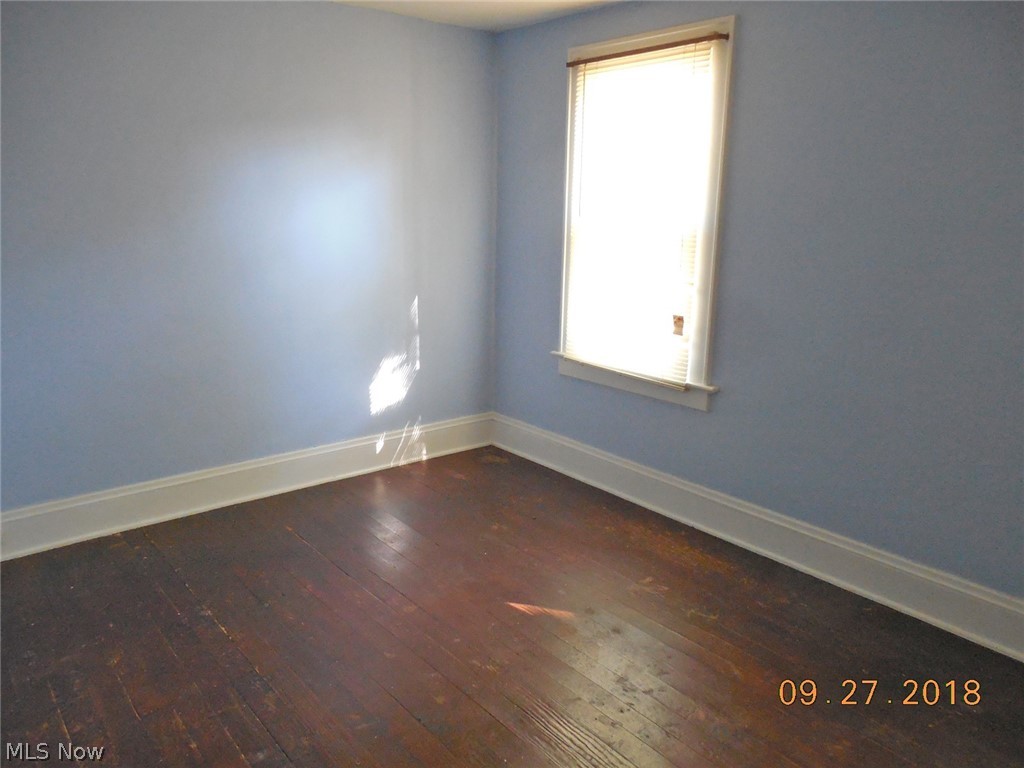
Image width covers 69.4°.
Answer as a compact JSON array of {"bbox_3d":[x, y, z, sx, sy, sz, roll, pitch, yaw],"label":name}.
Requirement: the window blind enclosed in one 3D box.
[{"bbox_3d":[0.556,-0.760,3.422,0.070,1.433,0.830,-10,17,-38],"label":"window blind"}]

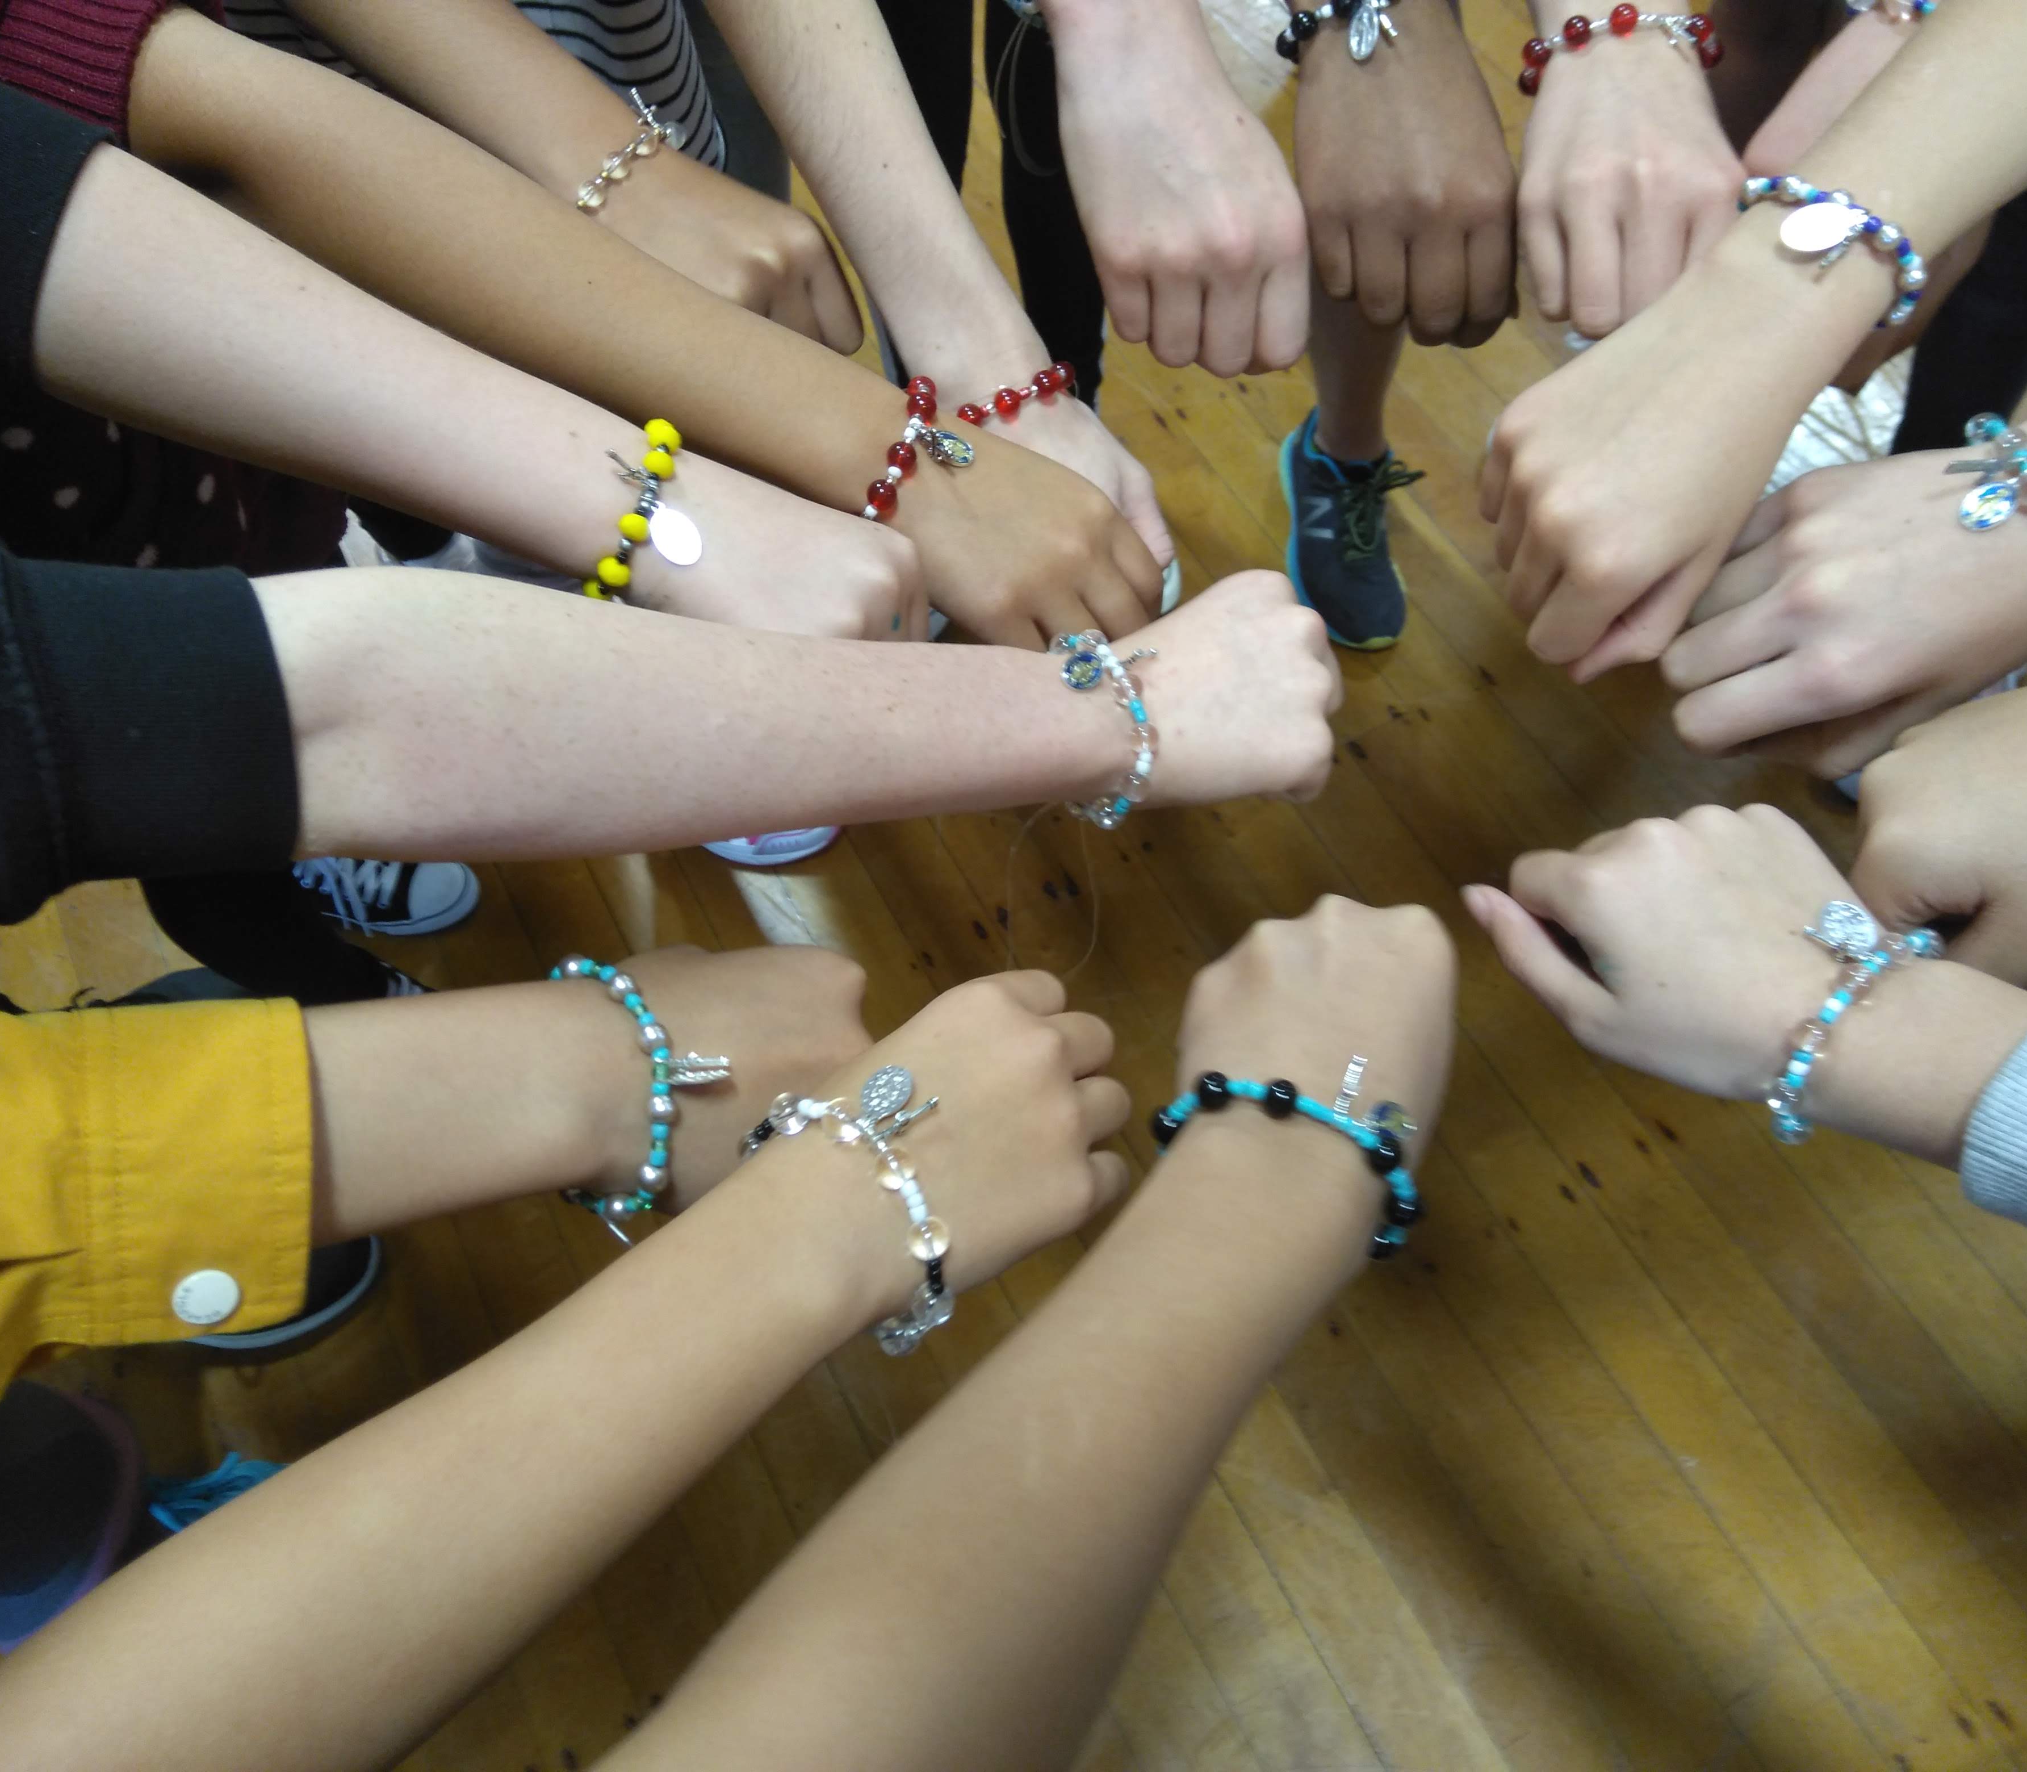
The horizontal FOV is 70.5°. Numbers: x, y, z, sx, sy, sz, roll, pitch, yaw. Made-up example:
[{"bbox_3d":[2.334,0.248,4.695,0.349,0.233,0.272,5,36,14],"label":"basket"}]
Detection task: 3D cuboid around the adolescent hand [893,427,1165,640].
[{"bbox_3d":[0.004,-0.121,0.495,0.092,0.055,0.075,35,72,-3],"label":"adolescent hand"}]

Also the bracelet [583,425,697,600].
[{"bbox_3d":[-0.113,-0.109,0.415,0.020,0.052,0.059,23,69,-9],"label":"bracelet"}]

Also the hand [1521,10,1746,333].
[{"bbox_3d":[0.208,-0.240,0.485,0.080,0.060,0.090,4,72,4],"label":"hand"}]

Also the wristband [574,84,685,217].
[{"bbox_3d":[-0.153,-0.276,0.560,0.065,0.018,0.054,-43,34,8],"label":"wristband"}]

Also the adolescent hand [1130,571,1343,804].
[{"bbox_3d":[0.069,-0.063,0.455,0.073,0.055,0.076,-2,66,-11],"label":"adolescent hand"}]

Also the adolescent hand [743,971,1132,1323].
[{"bbox_3d":[-0.017,0.073,0.385,0.095,0.048,0.071,-32,66,-17],"label":"adolescent hand"}]

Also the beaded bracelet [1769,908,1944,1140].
[{"bbox_3d":[0.239,0.043,0.405,0.020,0.056,0.068,42,106,42],"label":"beaded bracelet"}]

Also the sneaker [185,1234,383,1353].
[{"bbox_3d":[-0.617,0.283,1.064,0.258,0.095,0.098,2,65,5],"label":"sneaker"}]

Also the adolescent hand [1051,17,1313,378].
[{"bbox_3d":[0.066,-0.265,0.550,0.074,0.053,0.120,-21,87,-5],"label":"adolescent hand"}]

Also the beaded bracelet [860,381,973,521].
[{"bbox_3d":[-0.038,-0.143,0.475,0.020,0.050,0.058,27,70,-7],"label":"beaded bracelet"}]

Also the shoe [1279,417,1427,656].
[{"bbox_3d":[0.331,-0.366,1.413,0.106,0.100,0.267,-6,67,0],"label":"shoe"}]

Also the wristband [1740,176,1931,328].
[{"bbox_3d":[0.250,-0.195,0.445,0.065,0.058,0.020,41,90,17],"label":"wristband"}]

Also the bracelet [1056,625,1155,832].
[{"bbox_3d":[0.028,-0.051,0.475,0.019,0.055,0.065,-6,96,-24],"label":"bracelet"}]

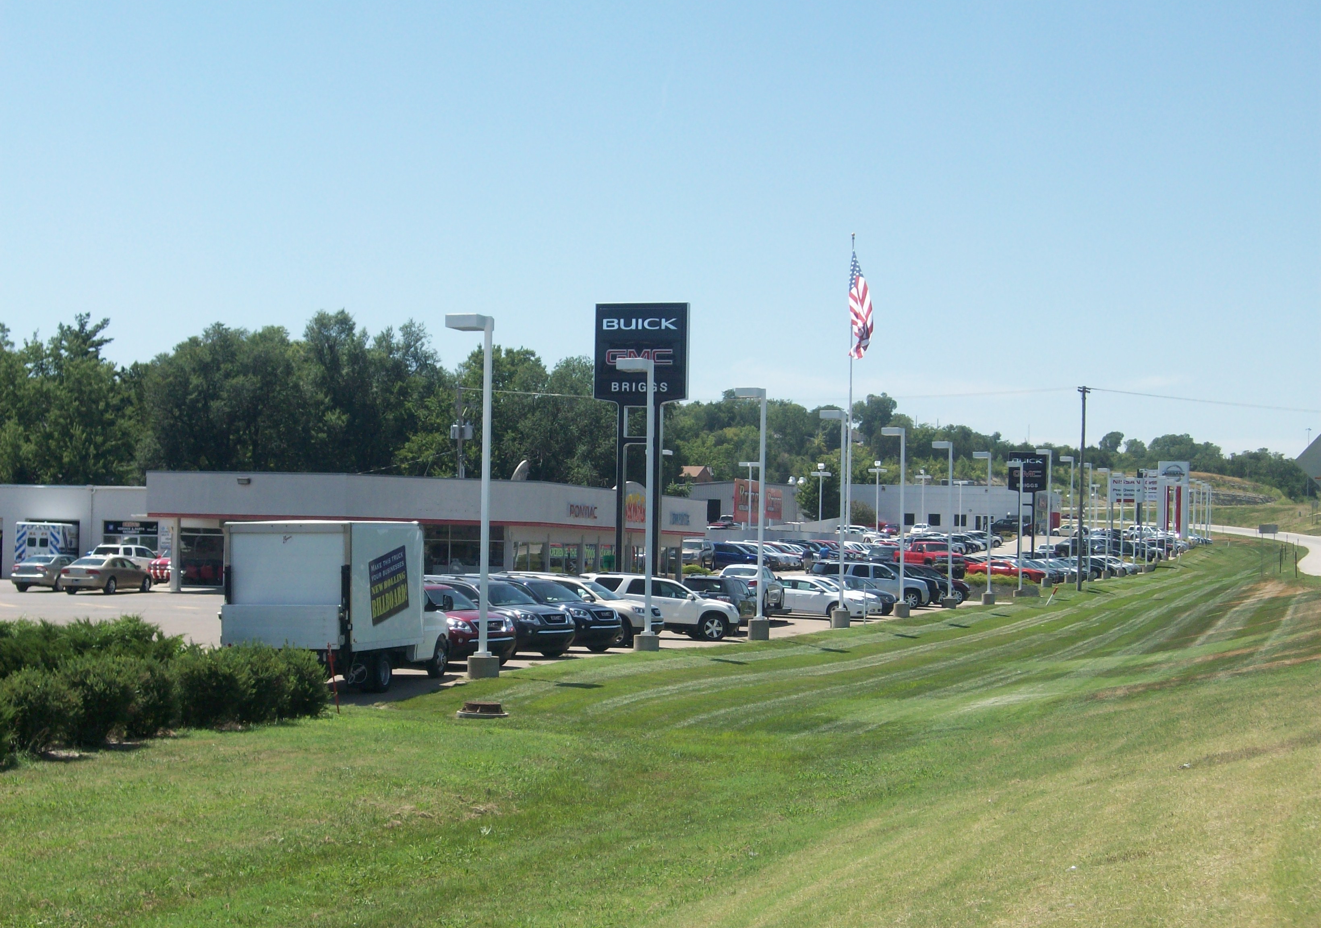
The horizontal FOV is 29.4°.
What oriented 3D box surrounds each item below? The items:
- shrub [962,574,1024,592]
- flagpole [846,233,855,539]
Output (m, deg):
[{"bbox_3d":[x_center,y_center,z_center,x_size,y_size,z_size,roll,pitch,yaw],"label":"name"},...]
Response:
[{"bbox_3d":[16.650,5.937,126.000,3.200,0.900,1.500,0,-2,15],"label":"shrub"},{"bbox_3d":[15.116,-6.202,200.356,0.300,24.300,0.300,1,-2,0],"label":"flagpole"}]

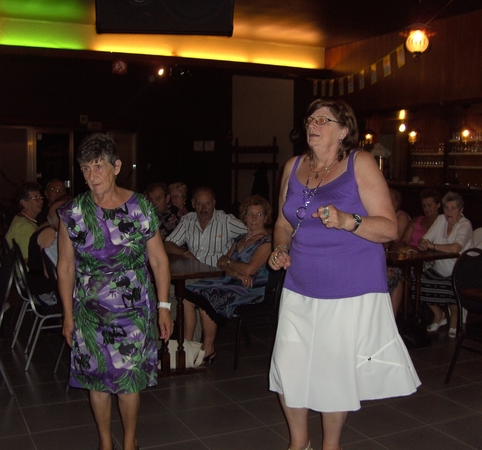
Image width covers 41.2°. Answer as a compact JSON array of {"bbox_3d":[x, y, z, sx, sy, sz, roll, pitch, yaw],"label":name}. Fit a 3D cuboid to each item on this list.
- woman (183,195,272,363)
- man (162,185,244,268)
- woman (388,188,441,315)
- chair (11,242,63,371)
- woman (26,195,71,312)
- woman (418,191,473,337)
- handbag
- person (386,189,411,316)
[{"bbox_3d":[-0.054,0.390,4.649,0.780,1.220,0.520,-3,6,-35],"label":"woman"},{"bbox_3d":[-0.283,0.327,5.015,0.620,1.280,0.750,2,5,14],"label":"man"},{"bbox_3d":[1.617,0.284,5.923,0.750,1.250,0.500,-3,6,-37],"label":"woman"},{"bbox_3d":[-1.365,0.545,4.623,0.550,0.890,0.450,-1,5,-20],"label":"chair"},{"bbox_3d":[-1.204,0.382,4.669,0.750,1.210,0.500,-2,5,-23],"label":"woman"},{"bbox_3d":[1.787,0.326,5.495,0.750,1.240,0.520,-2,6,-32],"label":"woman"},{"bbox_3d":[-0.429,0.893,4.531,0.350,0.230,0.150,-1,5,-20],"label":"handbag"},{"bbox_3d":[1.458,0.265,6.193,0.750,1.240,0.500,-4,6,-41],"label":"person"}]

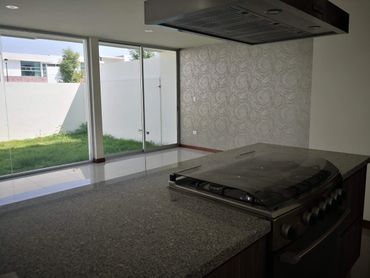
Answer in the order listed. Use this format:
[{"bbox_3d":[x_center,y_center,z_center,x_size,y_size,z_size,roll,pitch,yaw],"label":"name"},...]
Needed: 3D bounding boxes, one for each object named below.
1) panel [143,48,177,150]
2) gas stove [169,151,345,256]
[{"bbox_3d":[-0.624,-1.059,7.686,0.060,2.620,1.220,7,12,44],"label":"panel"},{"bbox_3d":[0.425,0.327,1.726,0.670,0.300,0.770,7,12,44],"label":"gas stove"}]

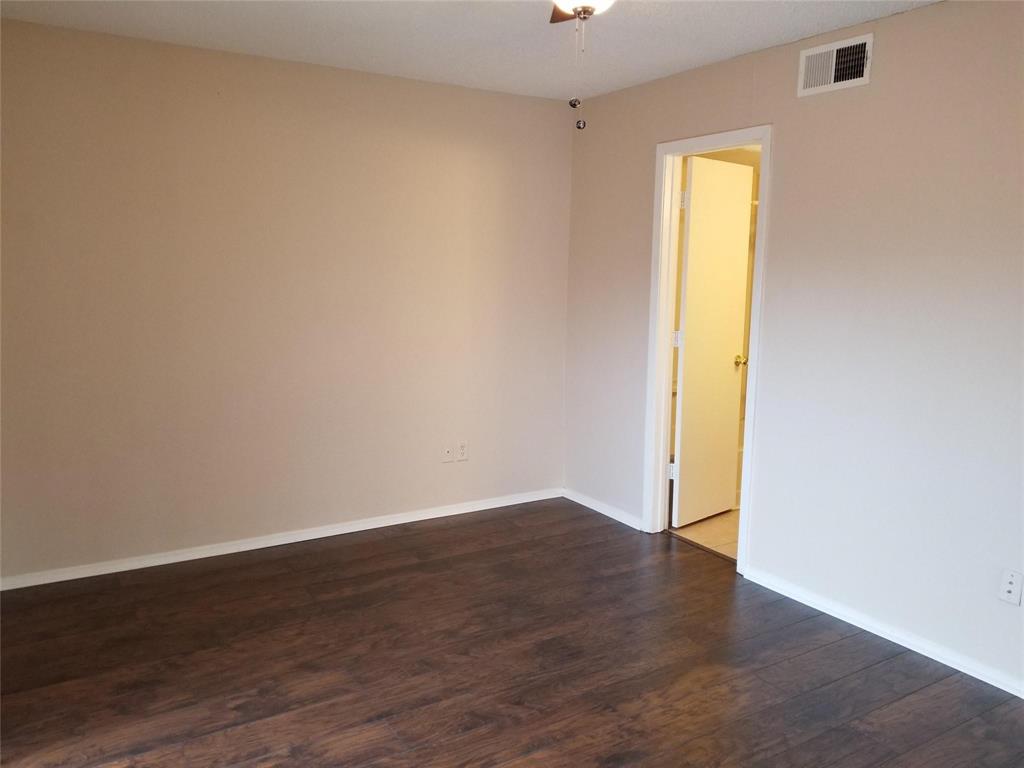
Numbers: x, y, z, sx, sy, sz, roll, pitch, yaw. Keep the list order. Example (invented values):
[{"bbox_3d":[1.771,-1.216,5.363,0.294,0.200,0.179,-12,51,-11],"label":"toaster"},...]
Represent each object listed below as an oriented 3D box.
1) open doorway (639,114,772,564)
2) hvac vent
[{"bbox_3d":[1.000,-0.169,3.946,0.130,2.120,0.741,-4,10,-32],"label":"open doorway"},{"bbox_3d":[1.325,-1.306,3.170,0.024,0.189,0.341,-4,10,-32],"label":"hvac vent"}]

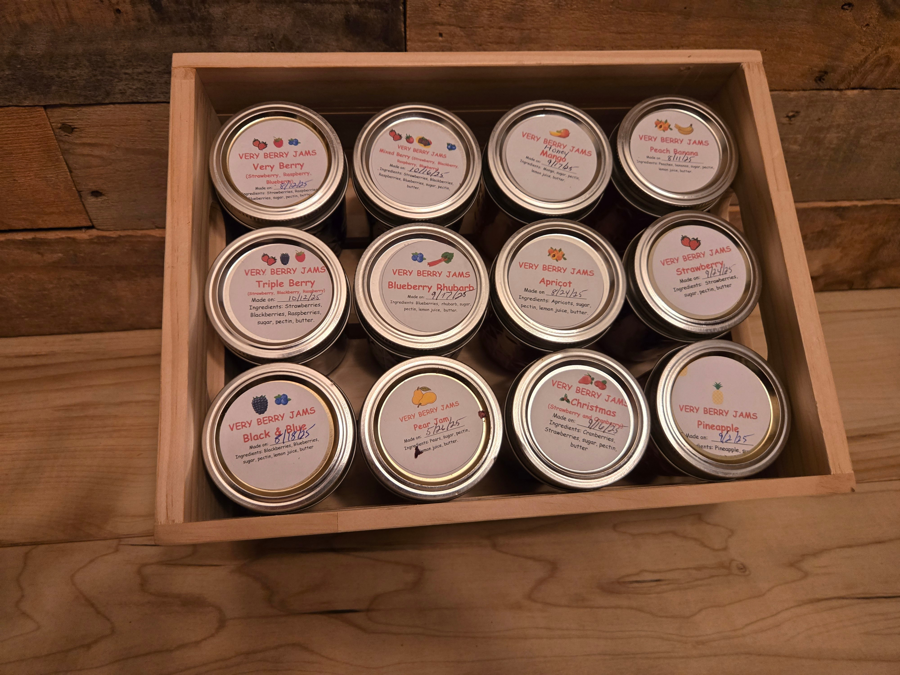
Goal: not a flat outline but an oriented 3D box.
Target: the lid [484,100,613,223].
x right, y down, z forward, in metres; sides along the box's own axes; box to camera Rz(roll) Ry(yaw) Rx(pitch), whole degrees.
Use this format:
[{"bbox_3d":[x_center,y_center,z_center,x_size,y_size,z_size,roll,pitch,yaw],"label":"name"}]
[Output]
[{"bbox_3d":[0.055,-0.099,0.338,0.073,0.015,0.073,1,77,-4],"label":"lid"}]

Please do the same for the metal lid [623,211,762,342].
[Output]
[{"bbox_3d":[0.133,-0.034,0.327,0.073,0.015,0.073,1,77,-4],"label":"metal lid"}]

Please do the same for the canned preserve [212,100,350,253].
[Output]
[{"bbox_3d":[-0.096,-0.084,0.364,0.073,0.096,0.073,-3,77,-5],"label":"canned preserve"}]

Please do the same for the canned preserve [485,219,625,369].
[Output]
[{"bbox_3d":[0.056,-0.020,0.361,0.073,0.095,0.073,1,77,-4],"label":"canned preserve"}]

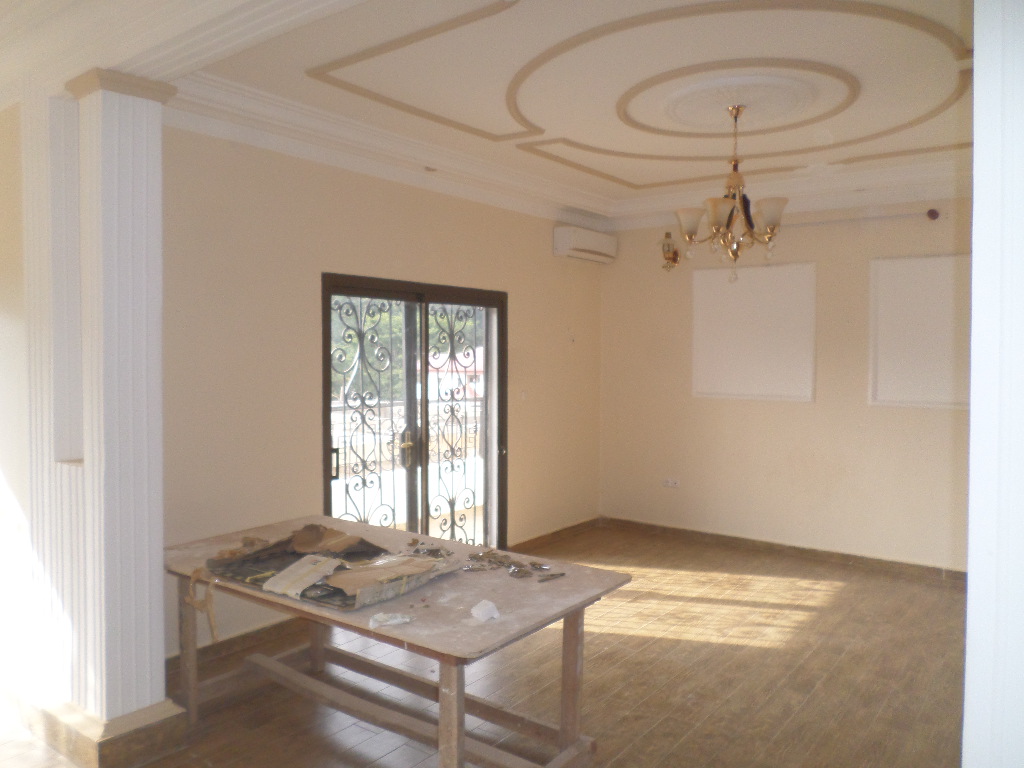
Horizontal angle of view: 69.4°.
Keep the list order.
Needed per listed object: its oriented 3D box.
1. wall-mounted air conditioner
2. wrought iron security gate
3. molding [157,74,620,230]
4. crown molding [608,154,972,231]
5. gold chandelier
[{"bbox_3d":[0.677,-1.236,6.702,0.206,0.273,0.815,2,3,38],"label":"wall-mounted air conditioner"},{"bbox_3d":[-0.624,0.363,5.309,0.103,2.166,1.836,2,3,38],"label":"wrought iron security gate"},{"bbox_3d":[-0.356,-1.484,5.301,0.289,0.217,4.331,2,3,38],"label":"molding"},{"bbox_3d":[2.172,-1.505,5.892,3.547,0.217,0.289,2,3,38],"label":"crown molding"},{"bbox_3d":[1.243,-1.074,4.130,0.629,0.938,0.629,2,3,38],"label":"gold chandelier"}]

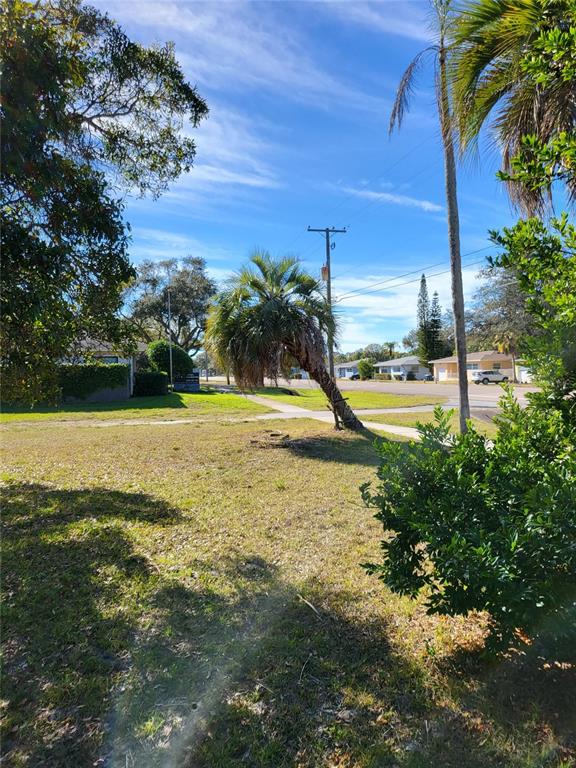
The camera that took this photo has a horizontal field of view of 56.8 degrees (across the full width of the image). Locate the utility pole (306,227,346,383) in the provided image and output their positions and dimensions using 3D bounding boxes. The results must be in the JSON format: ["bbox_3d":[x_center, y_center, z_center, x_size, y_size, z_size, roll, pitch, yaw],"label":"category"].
[{"bbox_3d":[2.571,-4.538,33.800,2.450,10.700,0.600,-1,1,-17],"label":"utility pole"}]

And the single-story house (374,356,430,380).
[{"bbox_3d":[19.768,-2.561,92.961,7.000,4.000,11.000,-1,1,-21],"label":"single-story house"}]

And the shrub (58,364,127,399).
[{"bbox_3d":[-12.210,-0.126,33.600,4.600,2.400,1.000,-1,1,-17],"label":"shrub"}]

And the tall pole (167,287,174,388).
[{"bbox_3d":[-9.582,-3.635,43.500,0.120,8.500,0.120,-1,1,-17],"label":"tall pole"}]

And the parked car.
[{"bbox_3d":[23.587,-0.864,62.484,4.600,1.660,1.850,-1,1,-17],"label":"parked car"}]

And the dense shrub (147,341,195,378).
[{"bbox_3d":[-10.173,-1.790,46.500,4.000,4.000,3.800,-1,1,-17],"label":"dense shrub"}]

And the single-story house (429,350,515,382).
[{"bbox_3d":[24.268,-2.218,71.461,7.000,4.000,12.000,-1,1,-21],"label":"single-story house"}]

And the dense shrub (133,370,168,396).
[{"bbox_3d":[-10.148,-0.037,39.300,2.600,1.850,1.400,-1,1,-17],"label":"dense shrub"}]

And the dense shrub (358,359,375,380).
[{"bbox_3d":[13.784,-2.546,93.500,2.850,3.900,2.800,-1,1,0],"label":"dense shrub"}]

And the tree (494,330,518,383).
[{"bbox_3d":[25.615,-3.167,62.000,3.100,6.100,3.000,-1,1,-17],"label":"tree"}]

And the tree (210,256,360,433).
[{"bbox_3d":[-0.123,-1.193,14.600,4.350,4.950,3.600,-1,1,0],"label":"tree"}]

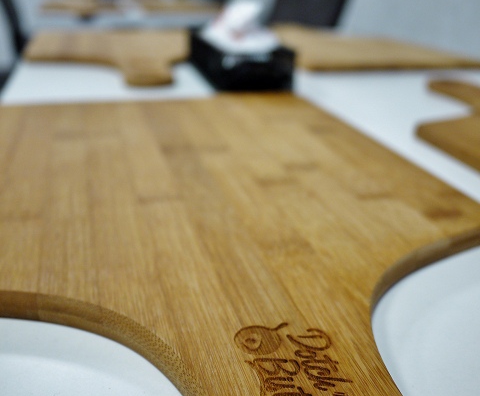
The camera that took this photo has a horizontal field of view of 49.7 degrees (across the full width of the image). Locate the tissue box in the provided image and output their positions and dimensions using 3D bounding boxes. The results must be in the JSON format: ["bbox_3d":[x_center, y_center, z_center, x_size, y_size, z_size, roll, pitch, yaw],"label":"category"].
[{"bbox_3d":[-0.005,-0.190,0.700,0.097,0.046,0.211,-4,24,-13],"label":"tissue box"}]

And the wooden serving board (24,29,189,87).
[{"bbox_3d":[-0.180,-0.240,0.845,0.310,0.013,0.510,-5,25,-15],"label":"wooden serving board"}]

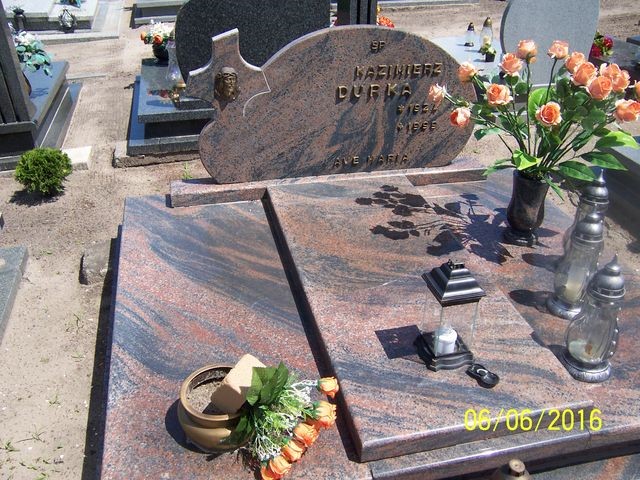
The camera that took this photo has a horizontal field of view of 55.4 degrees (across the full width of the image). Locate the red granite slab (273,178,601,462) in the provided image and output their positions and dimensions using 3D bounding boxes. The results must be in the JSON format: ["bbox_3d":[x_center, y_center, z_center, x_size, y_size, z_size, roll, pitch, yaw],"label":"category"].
[{"bbox_3d":[0.248,0.126,2.175,0.642,0.064,1.460,-6,32,-12],"label":"red granite slab"}]

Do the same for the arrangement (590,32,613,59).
[{"bbox_3d":[2.408,-1.673,5.220,0.230,0.220,0.220,-6,32,-12],"label":"arrangement"}]

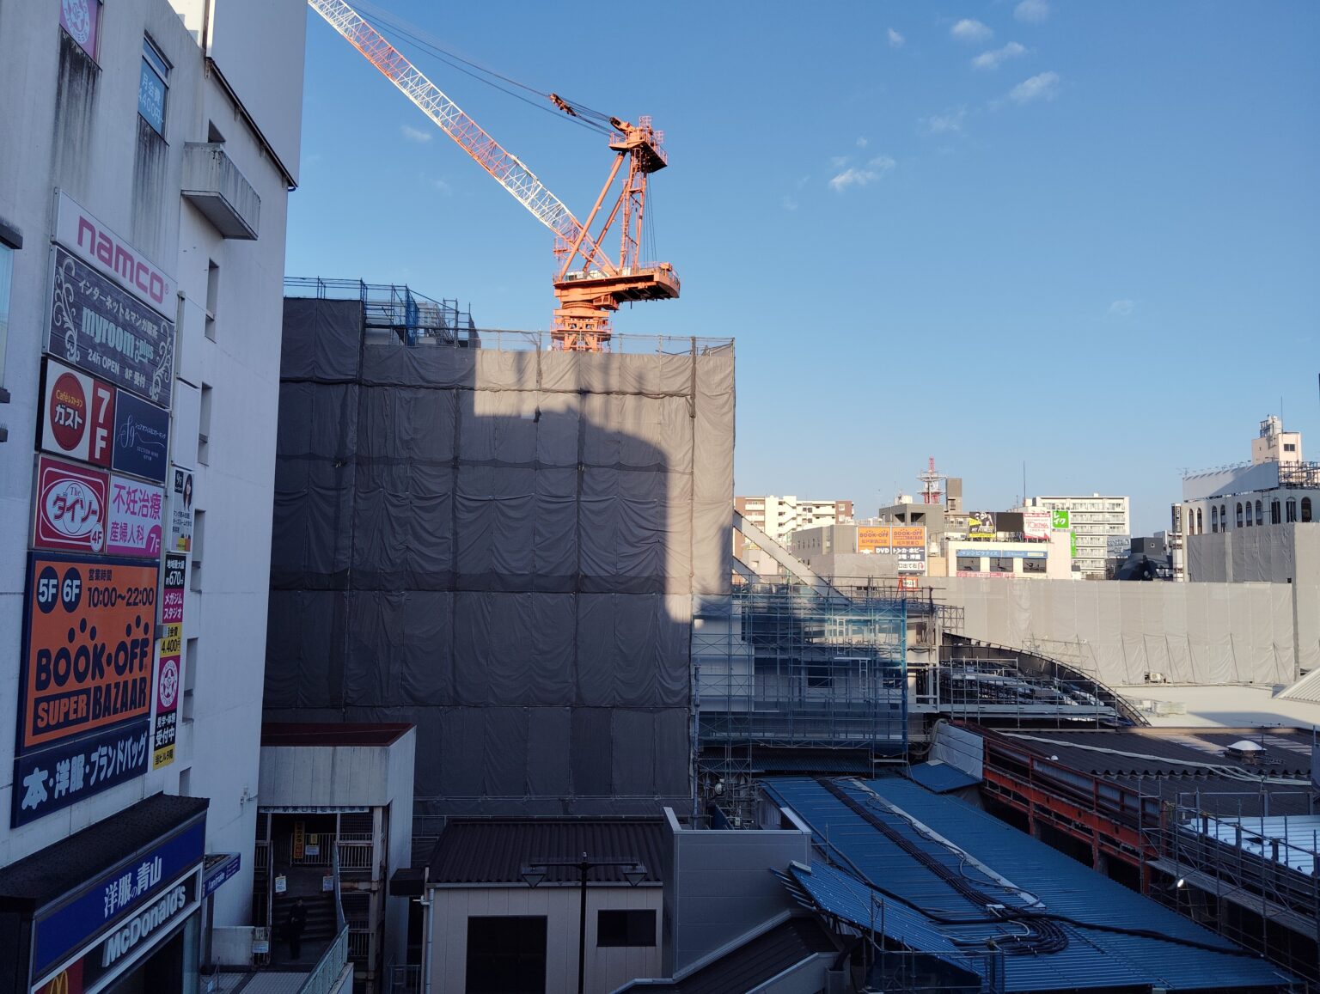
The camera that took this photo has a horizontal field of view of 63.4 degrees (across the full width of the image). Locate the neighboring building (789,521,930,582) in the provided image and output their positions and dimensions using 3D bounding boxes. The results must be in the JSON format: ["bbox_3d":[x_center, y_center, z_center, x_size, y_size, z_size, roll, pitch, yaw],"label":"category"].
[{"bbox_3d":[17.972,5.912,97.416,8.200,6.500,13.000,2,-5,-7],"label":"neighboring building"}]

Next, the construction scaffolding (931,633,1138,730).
[{"bbox_3d":[17.506,8.720,50.493,9.400,4.200,2.800,1,-5,-2],"label":"construction scaffolding"}]

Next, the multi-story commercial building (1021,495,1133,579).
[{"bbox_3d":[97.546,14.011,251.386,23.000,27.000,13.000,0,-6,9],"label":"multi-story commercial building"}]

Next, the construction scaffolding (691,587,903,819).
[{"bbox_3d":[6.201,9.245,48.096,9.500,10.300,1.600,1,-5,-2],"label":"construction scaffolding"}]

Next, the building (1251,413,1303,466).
[{"bbox_3d":[59.346,-5.269,102.985,2.600,5.000,4.000,1,-5,-5],"label":"building"}]

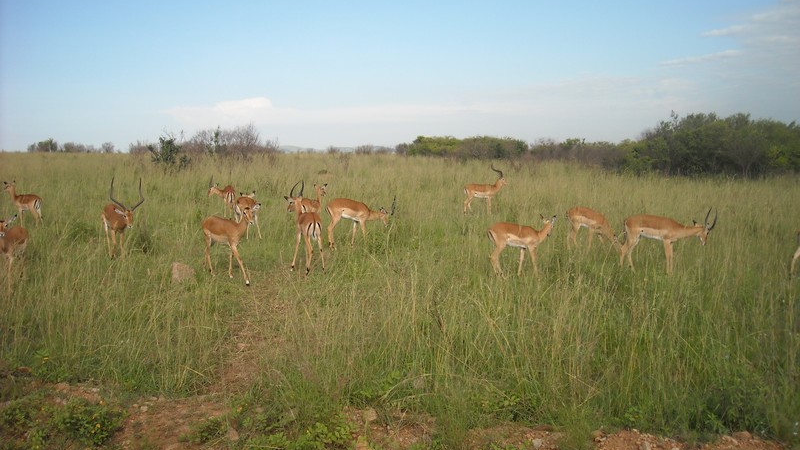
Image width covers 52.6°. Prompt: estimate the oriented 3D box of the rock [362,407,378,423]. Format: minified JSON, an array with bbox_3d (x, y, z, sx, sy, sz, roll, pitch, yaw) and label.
[{"bbox_3d":[-0.196,1.265,5.370,0.105,0.082,0.090,0,5,0],"label":"rock"}]

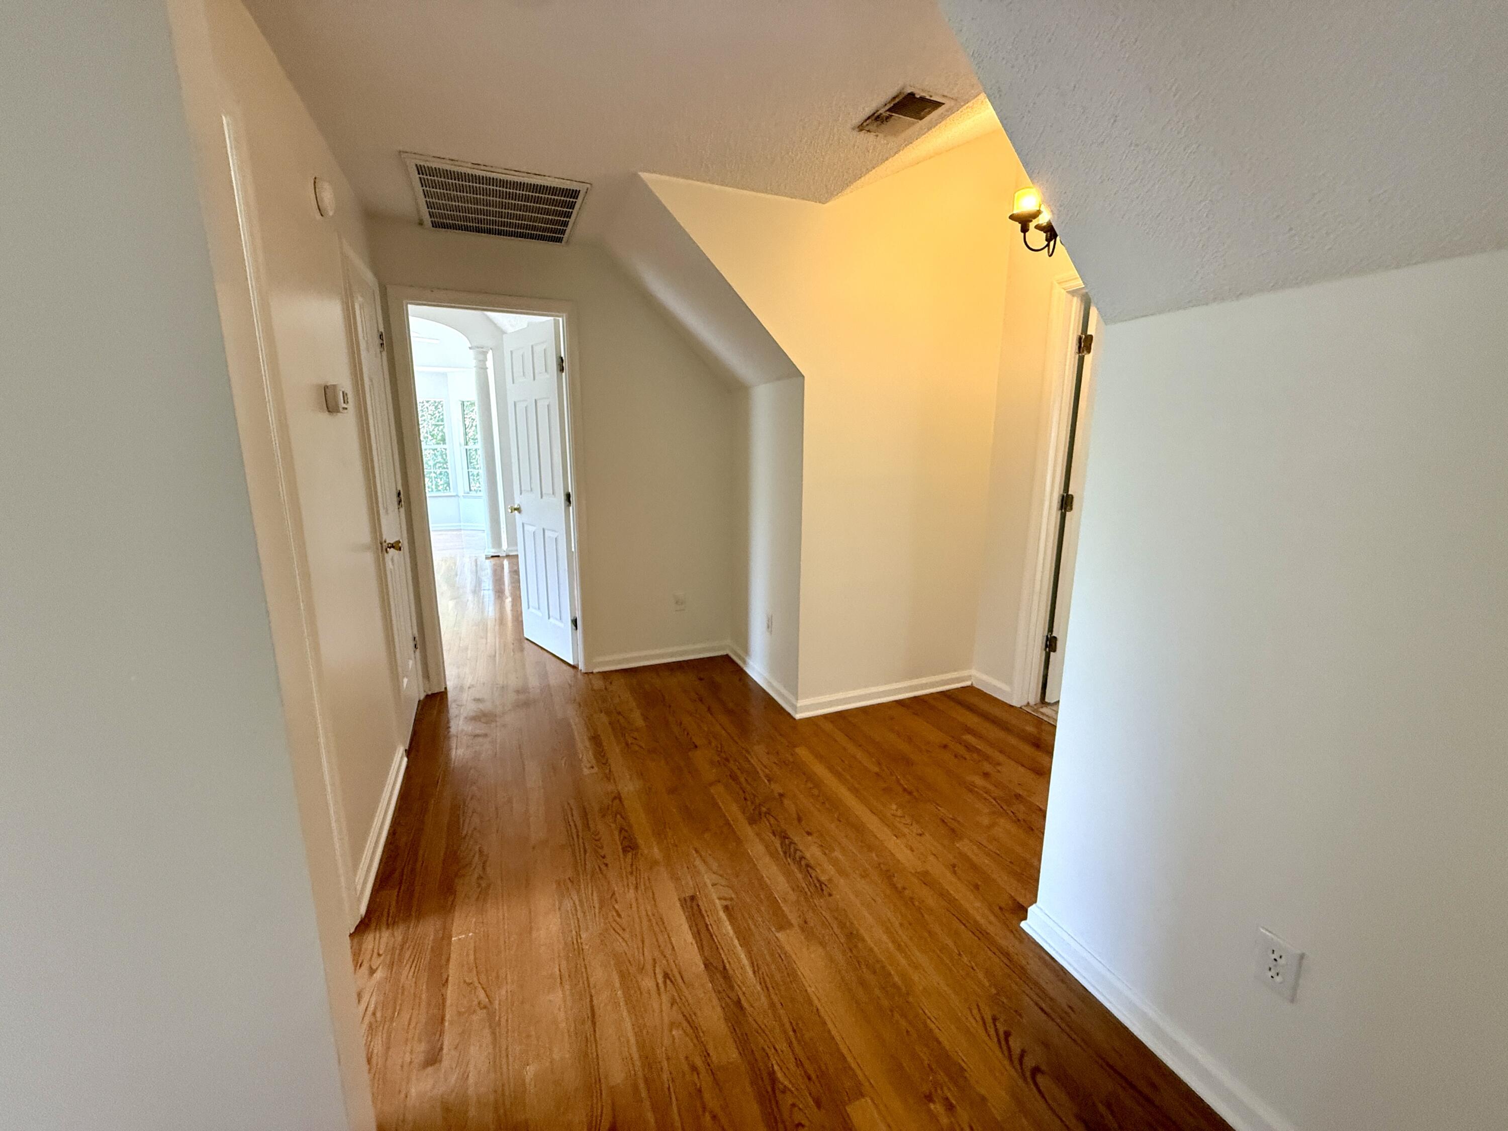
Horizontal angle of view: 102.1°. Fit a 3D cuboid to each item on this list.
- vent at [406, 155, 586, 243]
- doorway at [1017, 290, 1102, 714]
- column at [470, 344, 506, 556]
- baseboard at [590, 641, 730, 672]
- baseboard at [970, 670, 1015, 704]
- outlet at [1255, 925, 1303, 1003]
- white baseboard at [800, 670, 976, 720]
[{"bbox_3d":[-1.152,-1.621,2.761,0.690,0.030,0.830,-4,12,-22],"label":"vent"},{"bbox_3d":[1.629,-0.210,2.722,0.140,2.130,0.860,-4,12,-22],"label":"doorway"},{"bbox_3d":[-3.256,-1.359,7.481,0.240,2.490,0.240,-4,12,-22],"label":"column"},{"bbox_3d":[-0.582,0.584,3.923,0.876,0.088,0.020,-4,12,-22],"label":"baseboard"},{"bbox_3d":[1.363,0.688,3.437,0.020,0.090,0.312,-4,12,-22],"label":"baseboard"},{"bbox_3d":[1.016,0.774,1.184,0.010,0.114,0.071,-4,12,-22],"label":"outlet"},{"bbox_3d":[0.751,0.700,3.360,1.152,0.090,0.020,-4,12,-22],"label":"white baseboard"}]

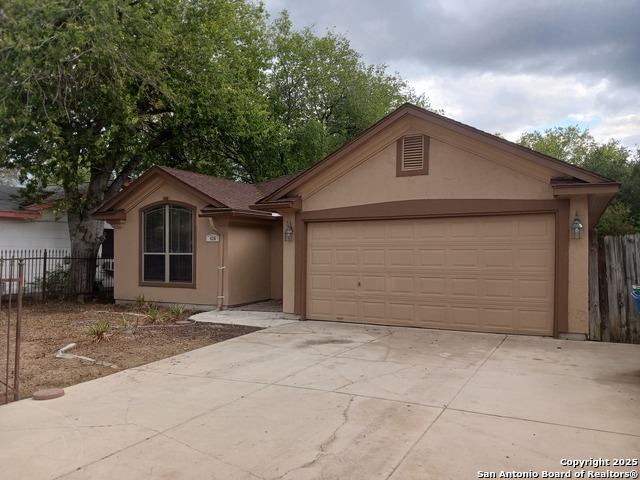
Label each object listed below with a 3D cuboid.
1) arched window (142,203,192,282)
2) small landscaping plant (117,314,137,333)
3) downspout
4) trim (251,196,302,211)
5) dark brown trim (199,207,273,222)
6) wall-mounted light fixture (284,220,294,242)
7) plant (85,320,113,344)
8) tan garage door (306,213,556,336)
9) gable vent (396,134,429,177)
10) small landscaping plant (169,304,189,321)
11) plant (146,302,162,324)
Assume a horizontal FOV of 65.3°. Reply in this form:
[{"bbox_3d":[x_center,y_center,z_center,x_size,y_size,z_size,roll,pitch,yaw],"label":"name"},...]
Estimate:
[{"bbox_3d":[-4.091,0.093,13.430,1.800,2.110,0.100,-1,-2,27],"label":"arched window"},{"bbox_3d":[-3.741,1.592,9.668,0.387,0.290,0.387,-1,-1,28],"label":"small landscaping plant"},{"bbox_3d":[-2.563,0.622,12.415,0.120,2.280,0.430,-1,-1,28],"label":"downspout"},{"bbox_3d":[-0.931,-0.785,10.883,1.060,0.270,0.420,-1,-1,28],"label":"trim"},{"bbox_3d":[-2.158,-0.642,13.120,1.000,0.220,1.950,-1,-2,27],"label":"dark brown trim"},{"bbox_3d":[-0.660,-0.182,10.702,0.190,0.460,0.220,-1,-2,27],"label":"wall-mounted light fixture"},{"bbox_3d":[-3.900,1.571,8.791,0.484,0.301,0.484,-1,-1,28],"label":"plant"},{"bbox_3d":[1.885,0.633,9.742,4.880,2.120,0.080,-1,-1,28],"label":"tan garage door"},{"bbox_3d":[1.796,-1.629,9.621,0.620,0.820,0.080,-1,-2,27],"label":"gable vent"},{"bbox_3d":[-3.212,1.613,11.350,0.443,0.284,0.443,-1,-1,28],"label":"small landscaping plant"},{"bbox_3d":[-3.572,1.549,10.776,0.334,0.393,0.334,-1,-1,28],"label":"plant"}]

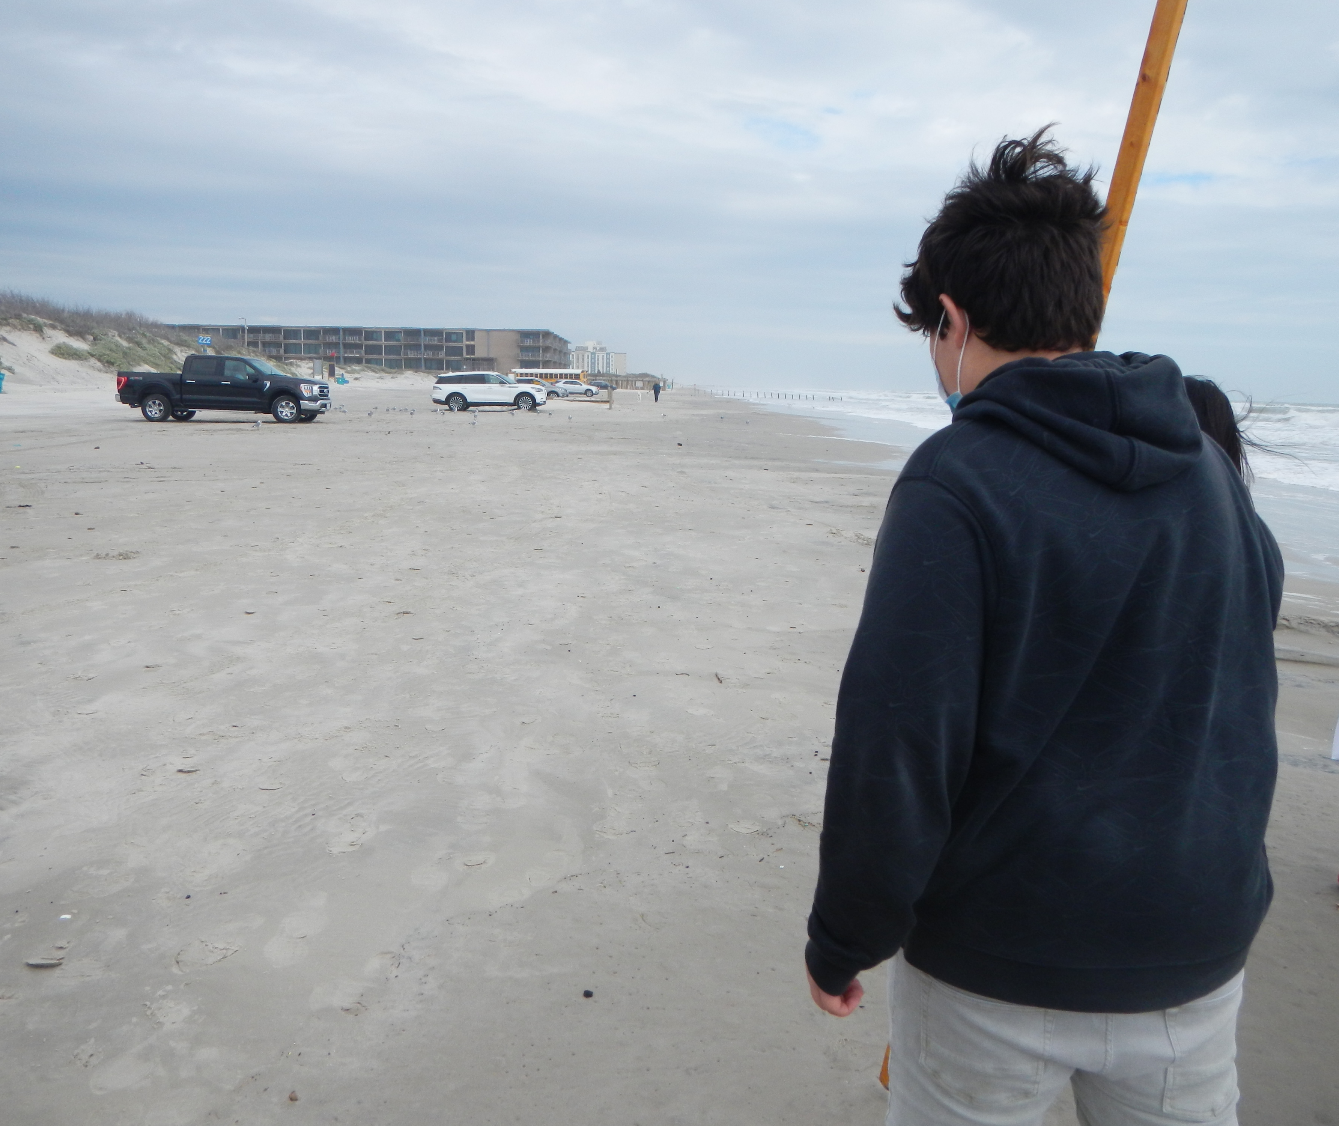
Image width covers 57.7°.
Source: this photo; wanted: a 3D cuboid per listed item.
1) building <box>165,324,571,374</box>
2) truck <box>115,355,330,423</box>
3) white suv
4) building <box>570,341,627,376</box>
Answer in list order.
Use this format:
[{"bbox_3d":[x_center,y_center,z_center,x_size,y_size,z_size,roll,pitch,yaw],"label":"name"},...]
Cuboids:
[{"bbox_3d":[-61.294,-45.147,261.435,79.000,9.000,45.000,1,8,0],"label":"building"},{"bbox_3d":[-12.500,-4.950,34.550,5.880,1.960,2.080,2,8,2],"label":"truck"},{"bbox_3d":[-8.030,-7.680,54.500,5.060,1.770,2.050,1,8,-3],"label":"white suv"},{"bbox_3d":[-47.533,-130.769,779.456,44.000,23.500,20.000,1,8,0],"label":"building"}]

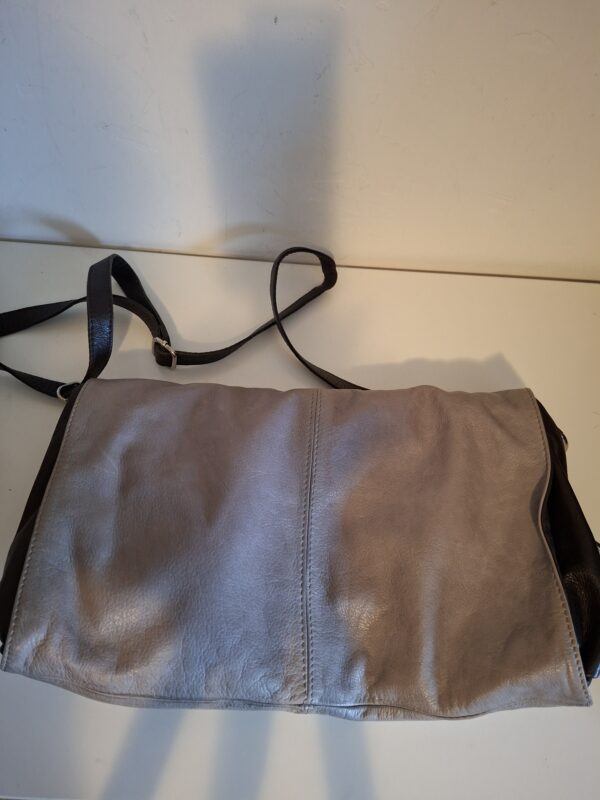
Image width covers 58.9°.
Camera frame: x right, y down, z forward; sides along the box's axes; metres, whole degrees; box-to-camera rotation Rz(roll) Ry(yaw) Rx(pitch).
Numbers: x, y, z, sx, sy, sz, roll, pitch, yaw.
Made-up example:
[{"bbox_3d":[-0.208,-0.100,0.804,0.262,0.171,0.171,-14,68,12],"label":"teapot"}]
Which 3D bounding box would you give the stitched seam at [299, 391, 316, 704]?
[{"bbox_3d":[0.008,0.088,0.375,0.011,0.012,0.221,1,60,4],"label":"stitched seam"}]

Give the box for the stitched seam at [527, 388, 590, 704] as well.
[{"bbox_3d":[0.173,0.085,0.368,0.021,0.018,0.217,1,60,4],"label":"stitched seam"}]

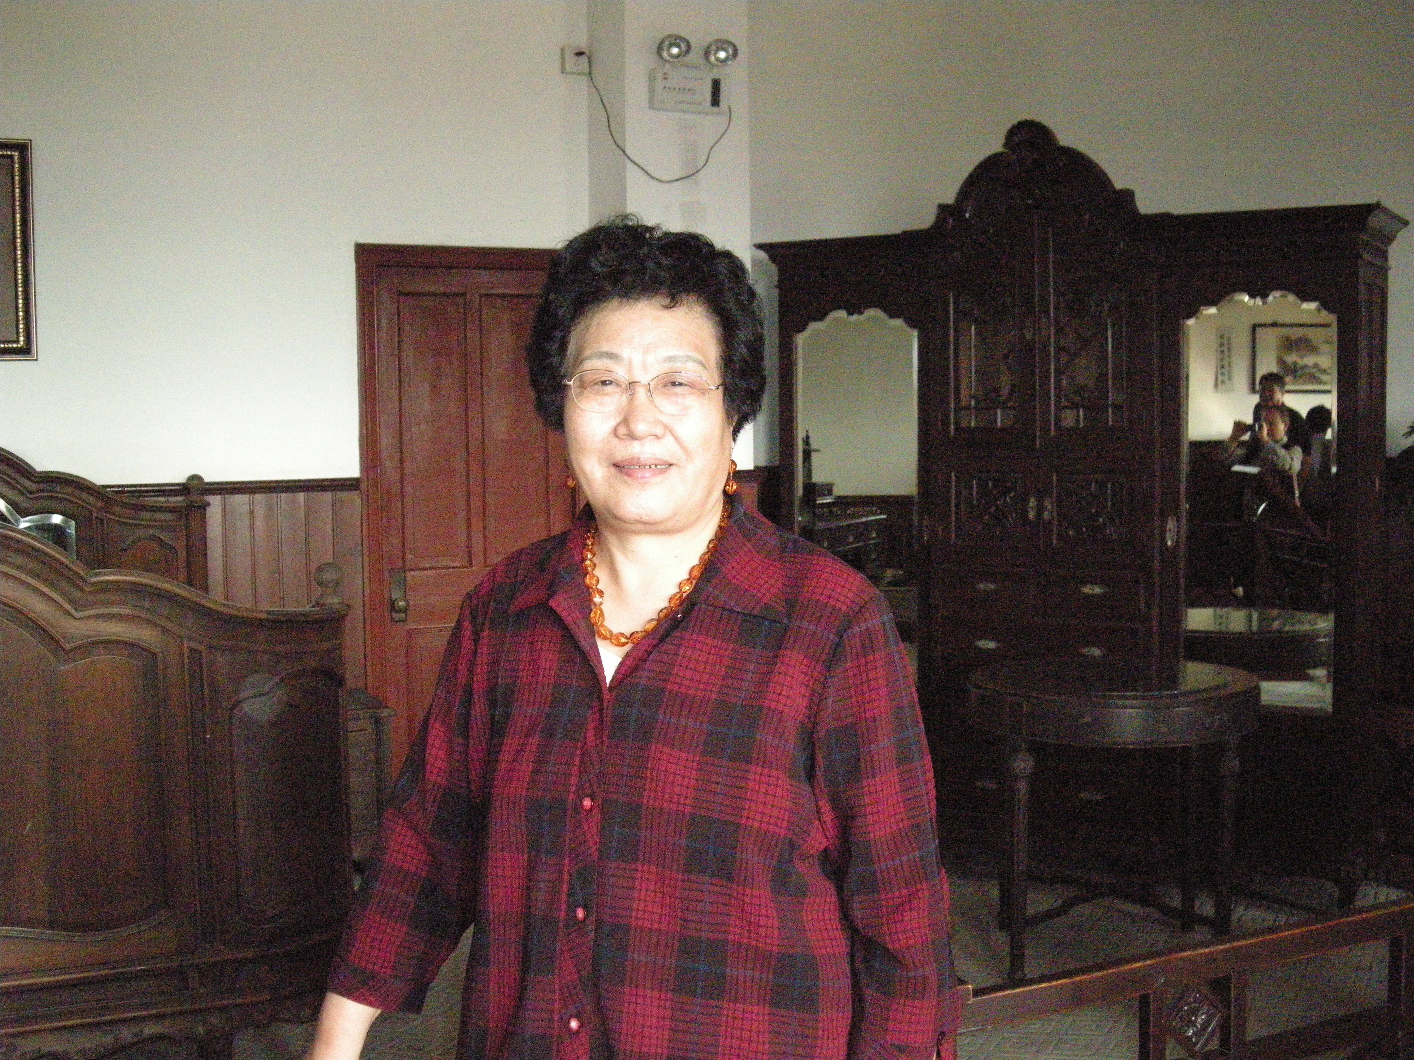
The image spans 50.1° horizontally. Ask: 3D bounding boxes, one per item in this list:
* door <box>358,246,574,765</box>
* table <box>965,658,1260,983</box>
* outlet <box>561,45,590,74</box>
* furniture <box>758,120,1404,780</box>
[{"bbox_3d":[-0.754,0.086,5.034,0.776,2.047,0.100,-2,4,-23],"label":"door"},{"bbox_3d":[1.066,0.766,3.989,0.785,0.765,0.610,-1,4,4],"label":"table"},{"bbox_3d":[-0.436,-1.565,5.037,0.088,0.088,0.038,-2,4,-23],"label":"outlet"},{"bbox_3d":[1.152,-0.083,4.839,1.952,2.360,0.580,2,5,31],"label":"furniture"}]

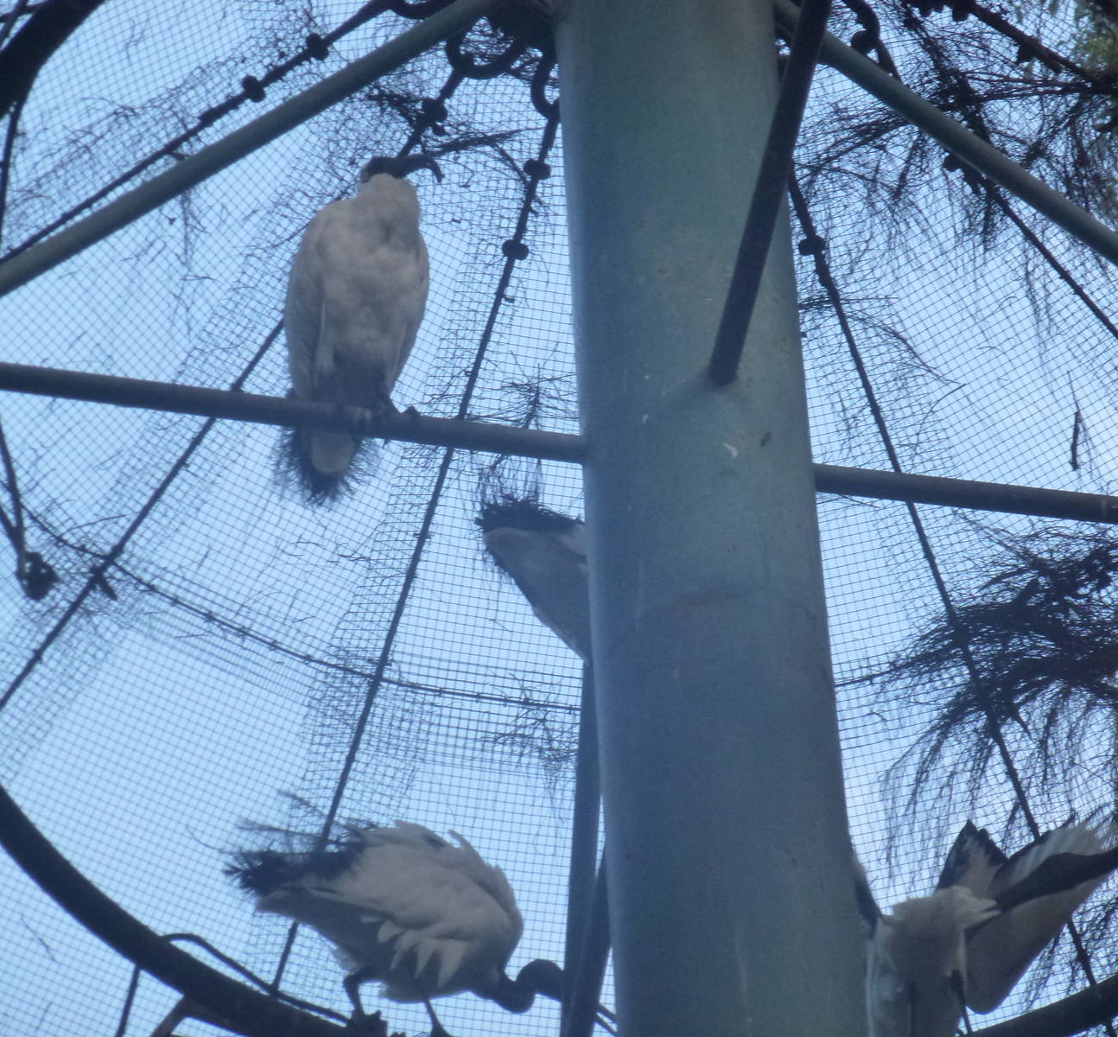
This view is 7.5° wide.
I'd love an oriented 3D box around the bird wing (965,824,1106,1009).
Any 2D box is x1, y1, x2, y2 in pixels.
[{"bbox_3d":[0.612,0.517,11.050,0.200,0.270,0.130,10,-55,-10],"label":"bird wing"}]

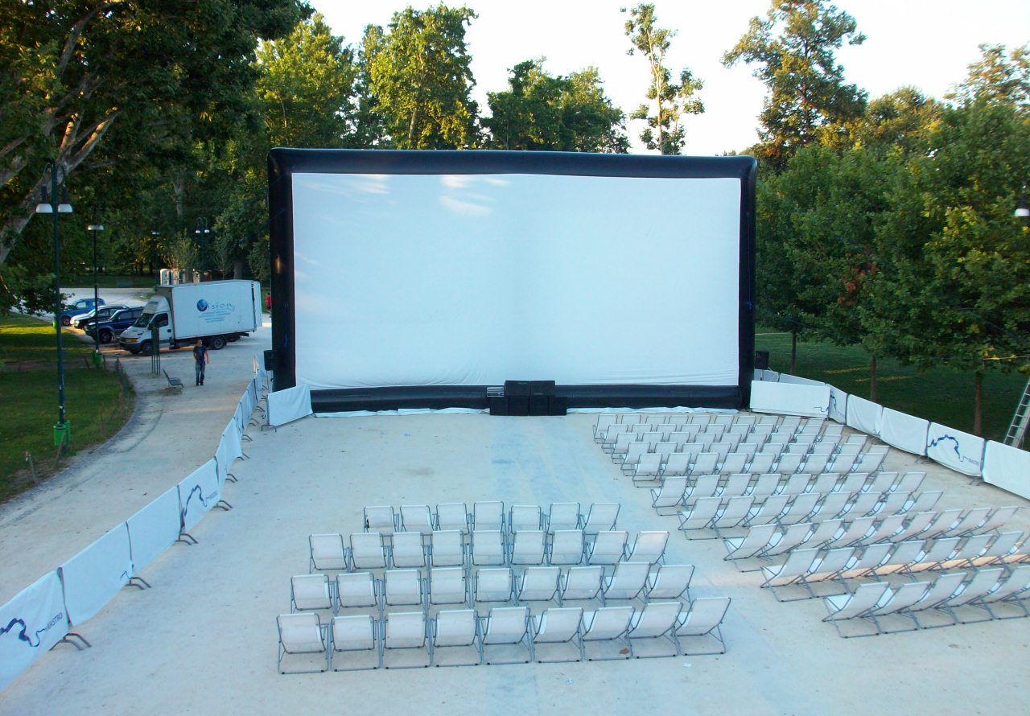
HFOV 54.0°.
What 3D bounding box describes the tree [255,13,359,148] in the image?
[{"bbox_3d":[-17.622,-16.685,86.712,10.500,24.840,10.500,-1,6,-11],"label":"tree"}]

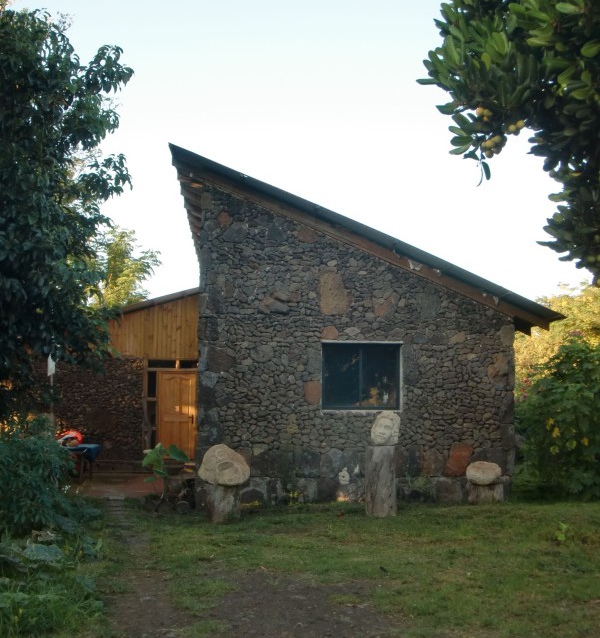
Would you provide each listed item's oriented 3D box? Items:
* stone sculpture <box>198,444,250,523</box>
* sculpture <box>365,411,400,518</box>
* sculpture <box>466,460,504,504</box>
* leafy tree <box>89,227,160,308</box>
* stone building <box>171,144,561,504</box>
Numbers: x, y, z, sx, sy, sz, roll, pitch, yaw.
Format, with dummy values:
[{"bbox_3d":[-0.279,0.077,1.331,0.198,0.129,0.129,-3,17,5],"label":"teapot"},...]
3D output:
[{"bbox_3d":[-1.168,2.529,13.500,0.760,1.144,0.580,1,-6,-4],"label":"stone sculpture"},{"bbox_3d":[1.290,2.303,13.900,0.540,1.603,0.500,-2,-7,18],"label":"sculpture"},{"bbox_3d":[3.158,2.766,14.950,0.590,0.689,0.520,1,-6,-4],"label":"sculpture"},{"bbox_3d":[-5.482,0.804,26.603,2.800,7.277,2.800,1,-6,-4],"label":"leafy tree"},{"bbox_3d":[0.868,0.558,19.221,6.878,6.302,8.200,1,-6,-4],"label":"stone building"}]

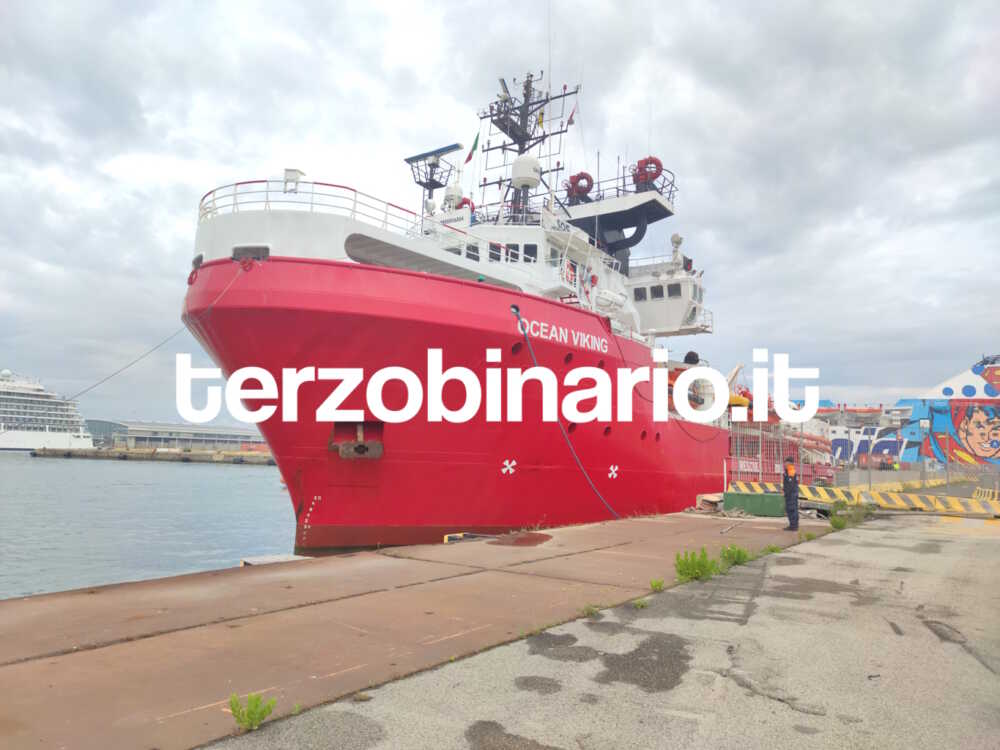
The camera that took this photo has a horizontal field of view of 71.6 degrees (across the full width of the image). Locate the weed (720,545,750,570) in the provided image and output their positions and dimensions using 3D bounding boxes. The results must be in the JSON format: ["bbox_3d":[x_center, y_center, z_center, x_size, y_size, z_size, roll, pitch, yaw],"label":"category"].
[{"bbox_3d":[3.843,2.941,11.323,0.400,0.300,0.460,-4,-8,38],"label":"weed"}]

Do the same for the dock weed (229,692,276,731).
[{"bbox_3d":[-1.580,2.149,4.441,0.220,0.190,0.250,-4,-8,38],"label":"dock weed"}]

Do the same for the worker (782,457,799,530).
[{"bbox_3d":[7.147,2.904,17.060,0.360,1.740,0.480,-4,-8,37],"label":"worker"}]

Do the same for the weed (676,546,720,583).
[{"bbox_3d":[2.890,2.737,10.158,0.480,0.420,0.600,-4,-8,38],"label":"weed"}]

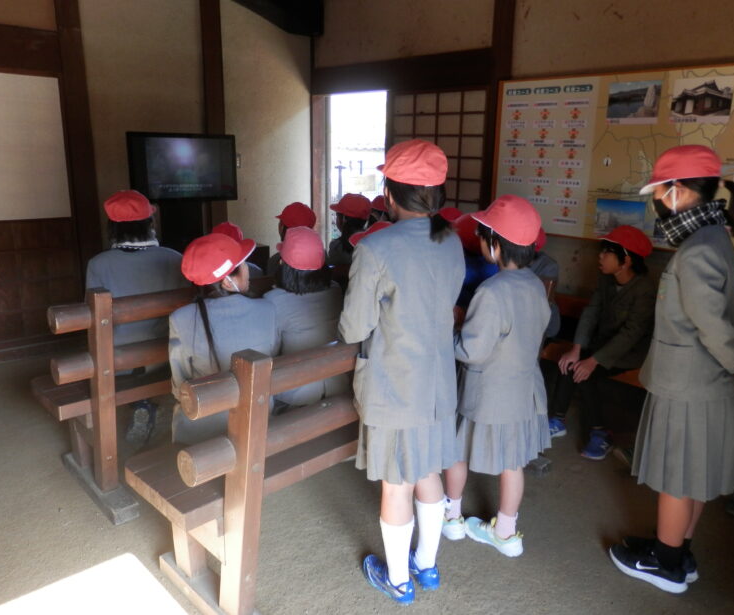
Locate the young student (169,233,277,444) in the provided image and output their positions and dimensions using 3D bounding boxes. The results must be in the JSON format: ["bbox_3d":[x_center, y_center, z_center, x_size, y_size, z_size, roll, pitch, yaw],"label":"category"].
[{"bbox_3d":[-0.566,0.291,2.157,0.400,1.130,0.600,-9,17,-34],"label":"young student"}]

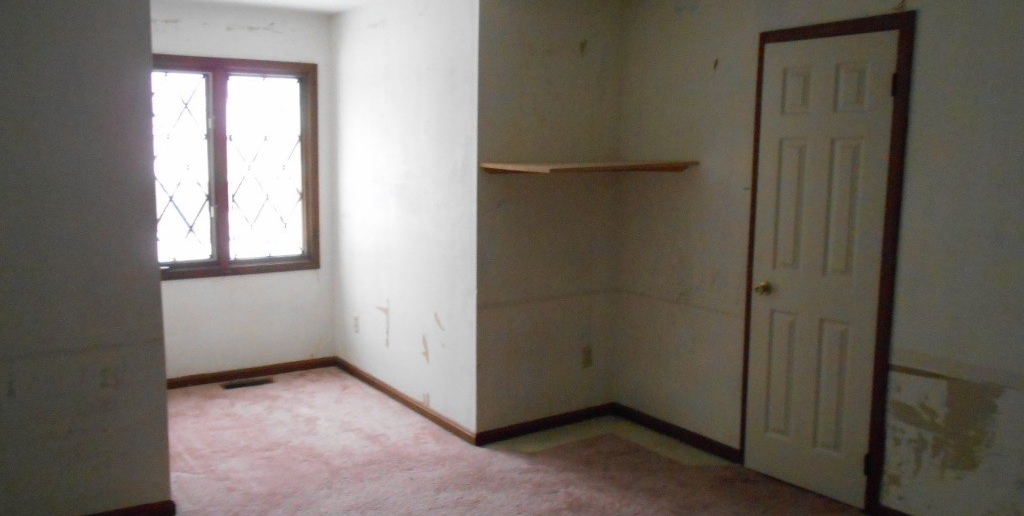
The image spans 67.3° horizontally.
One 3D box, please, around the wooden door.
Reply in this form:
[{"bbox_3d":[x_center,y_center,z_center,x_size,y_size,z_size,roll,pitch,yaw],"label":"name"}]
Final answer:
[{"bbox_3d":[1.359,0.053,3.448,0.050,2.024,0.620,-5,9,-36],"label":"wooden door"}]

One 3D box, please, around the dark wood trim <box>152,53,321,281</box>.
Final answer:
[{"bbox_3d":[-1.830,-0.570,4.911,1.240,1.377,0.090,-5,9,-36],"label":"dark wood trim"}]

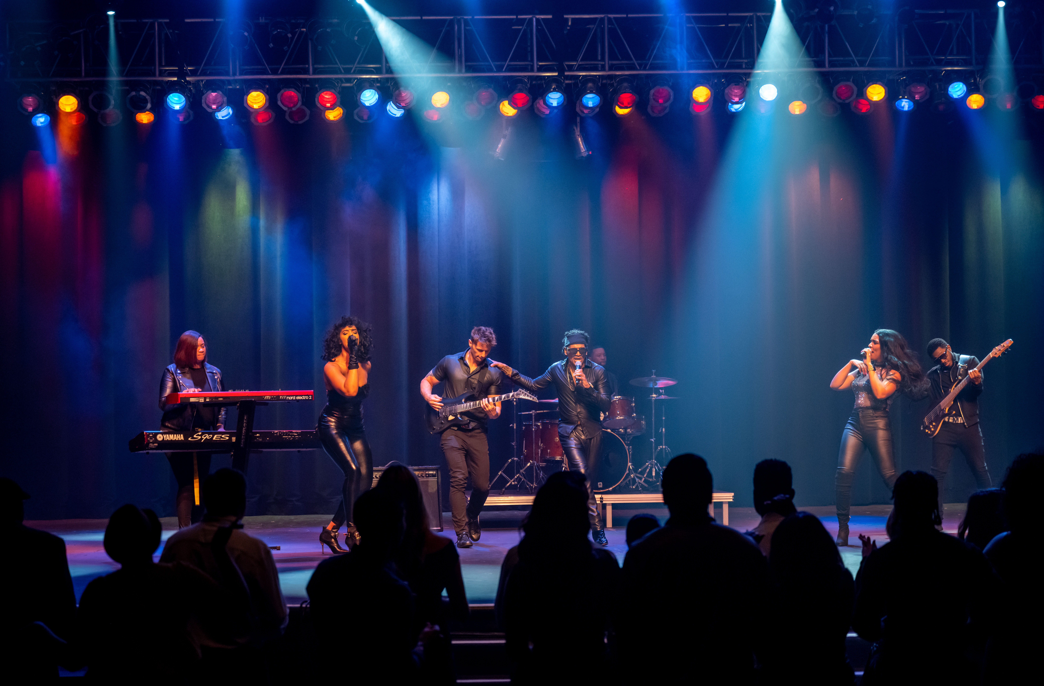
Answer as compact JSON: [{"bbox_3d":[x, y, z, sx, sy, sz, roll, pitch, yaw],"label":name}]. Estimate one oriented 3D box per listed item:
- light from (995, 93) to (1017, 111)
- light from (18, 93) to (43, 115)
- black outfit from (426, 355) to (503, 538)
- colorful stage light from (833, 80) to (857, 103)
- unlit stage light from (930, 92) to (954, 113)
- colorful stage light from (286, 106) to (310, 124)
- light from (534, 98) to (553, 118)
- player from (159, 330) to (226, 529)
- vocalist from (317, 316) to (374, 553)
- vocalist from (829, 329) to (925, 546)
[{"bbox_3d":[5.155,-2.646,21.683,0.250,0.290,0.250,-1,-46,3],"label":"light"},{"bbox_3d":[-5.135,-2.569,21.294,0.250,0.250,0.290,0,36,-4],"label":"light"},{"bbox_3d":[-0.432,0.768,15.600,0.560,1.400,0.420,0,-1,-9],"label":"black outfit"},{"bbox_3d":[3.214,-2.559,20.293,0.240,0.240,0.320,0,32,0],"label":"colorful stage light"},{"bbox_3d":[4.258,-2.491,20.689,0.240,0.240,0.320,0,36,0],"label":"unlit stage light"},{"bbox_3d":[-2.365,-2.490,21.478,0.250,0.290,0.250,0,-42,-3],"label":"colorful stage light"},{"bbox_3d":[0.256,-2.602,21.634,0.260,0.270,0.340,-1,38,3],"label":"light"},{"bbox_3d":[-2.618,0.753,16.150,0.520,1.700,0.460,0,-2,-20],"label":"player"},{"bbox_3d":[-1.357,0.705,15.600,0.410,1.820,0.420,1,-2,-28],"label":"vocalist"},{"bbox_3d":[2.730,0.727,15.600,0.660,1.680,0.560,-1,-1,34],"label":"vocalist"}]

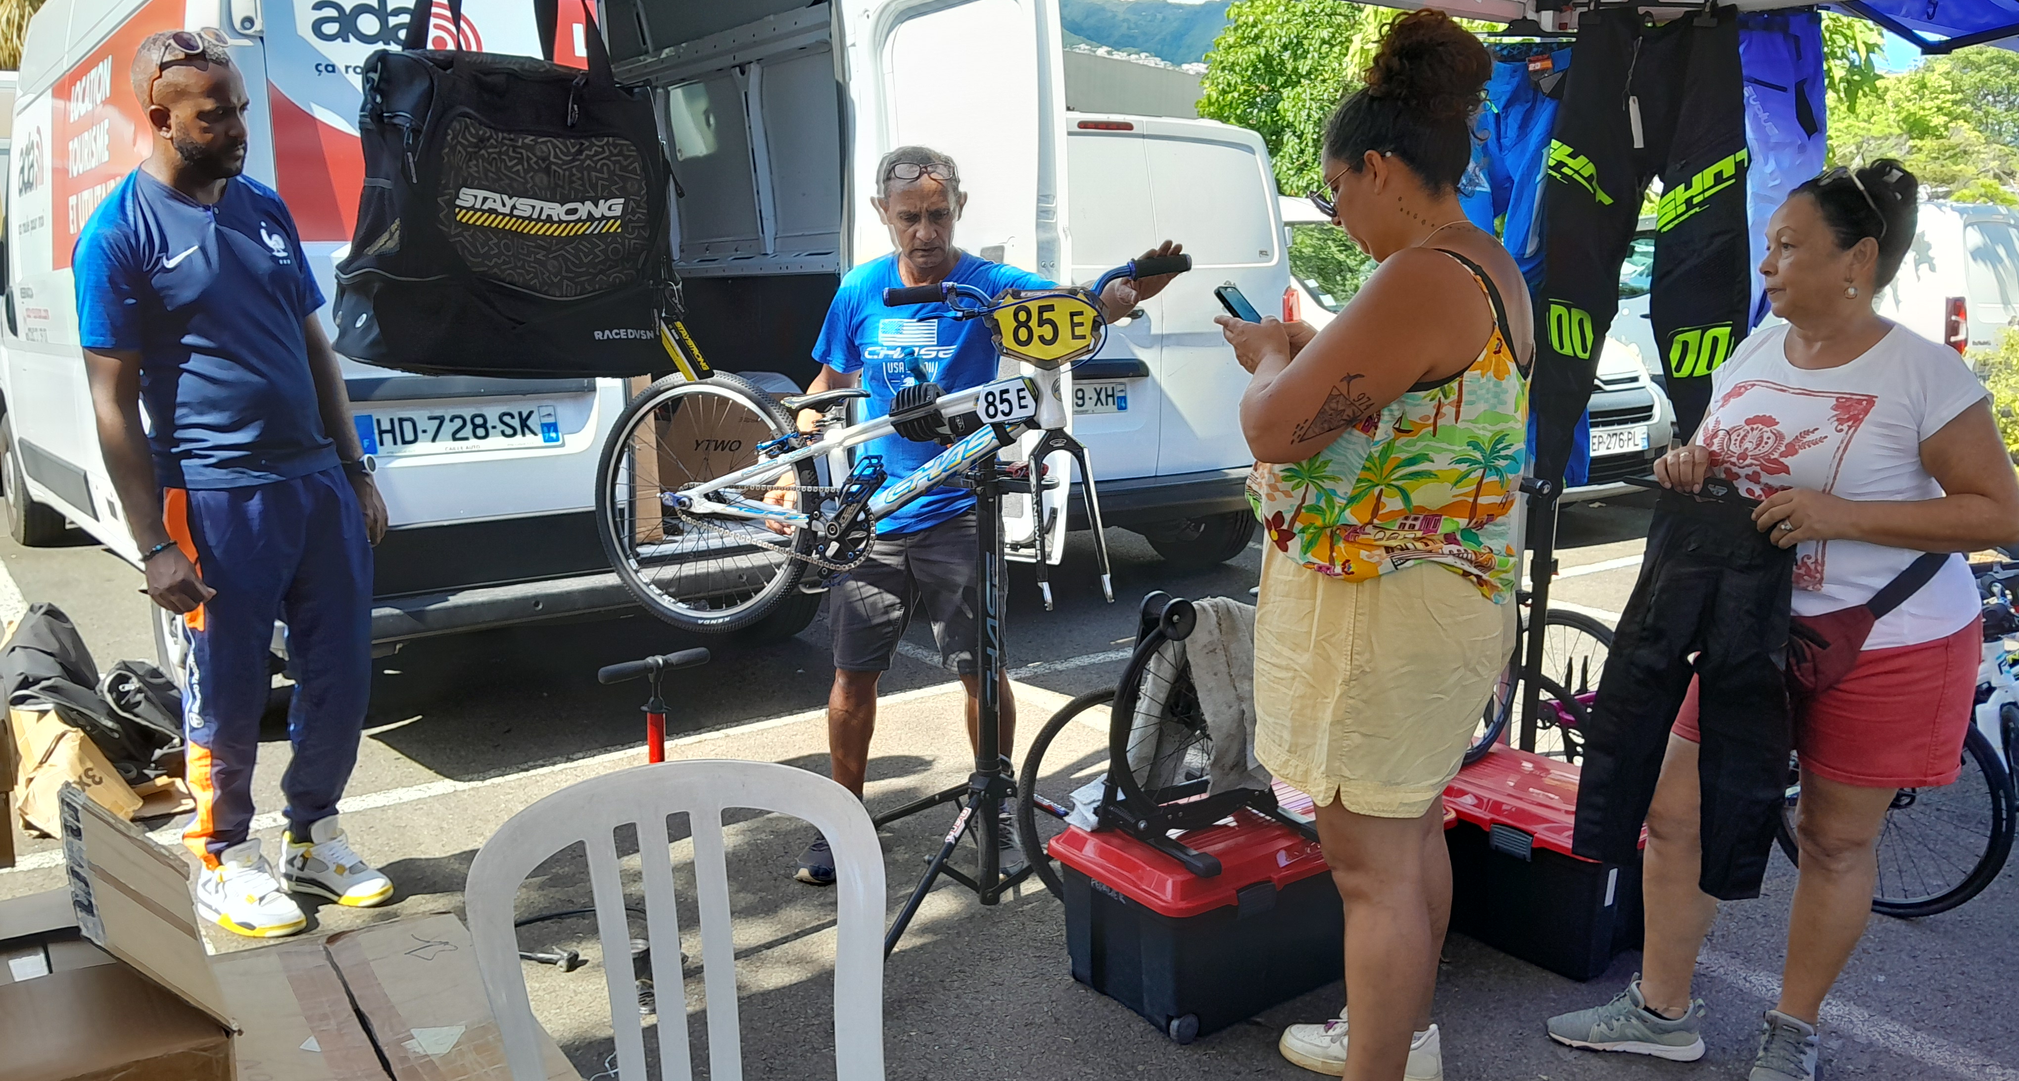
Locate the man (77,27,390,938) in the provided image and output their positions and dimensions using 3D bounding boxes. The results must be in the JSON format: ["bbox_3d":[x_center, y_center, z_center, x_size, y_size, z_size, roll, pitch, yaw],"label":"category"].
[{"bbox_3d":[-1.594,-0.111,3.165,0.581,1.826,0.377,-12,17,-43],"label":"man"}]

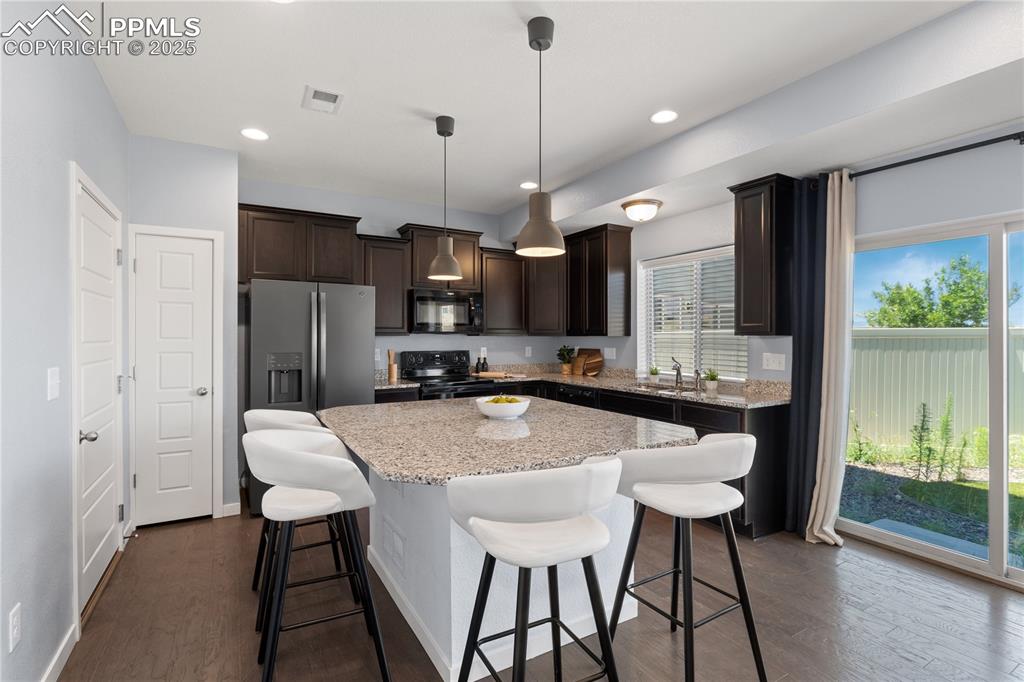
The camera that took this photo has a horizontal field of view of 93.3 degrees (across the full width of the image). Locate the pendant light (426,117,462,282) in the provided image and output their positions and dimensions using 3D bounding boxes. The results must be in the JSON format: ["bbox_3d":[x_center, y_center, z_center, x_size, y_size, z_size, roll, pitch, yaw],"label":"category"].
[{"bbox_3d":[-0.422,-0.911,3.081,0.220,1.011,0.220,0,0,0],"label":"pendant light"}]

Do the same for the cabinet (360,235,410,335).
[{"bbox_3d":[-1.301,-0.520,4.751,0.510,0.940,0.360,0,0,-30],"label":"cabinet"}]

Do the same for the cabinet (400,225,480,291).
[{"bbox_3d":[-0.754,-0.831,5.064,0.820,0.618,0.360,0,0,-30],"label":"cabinet"}]

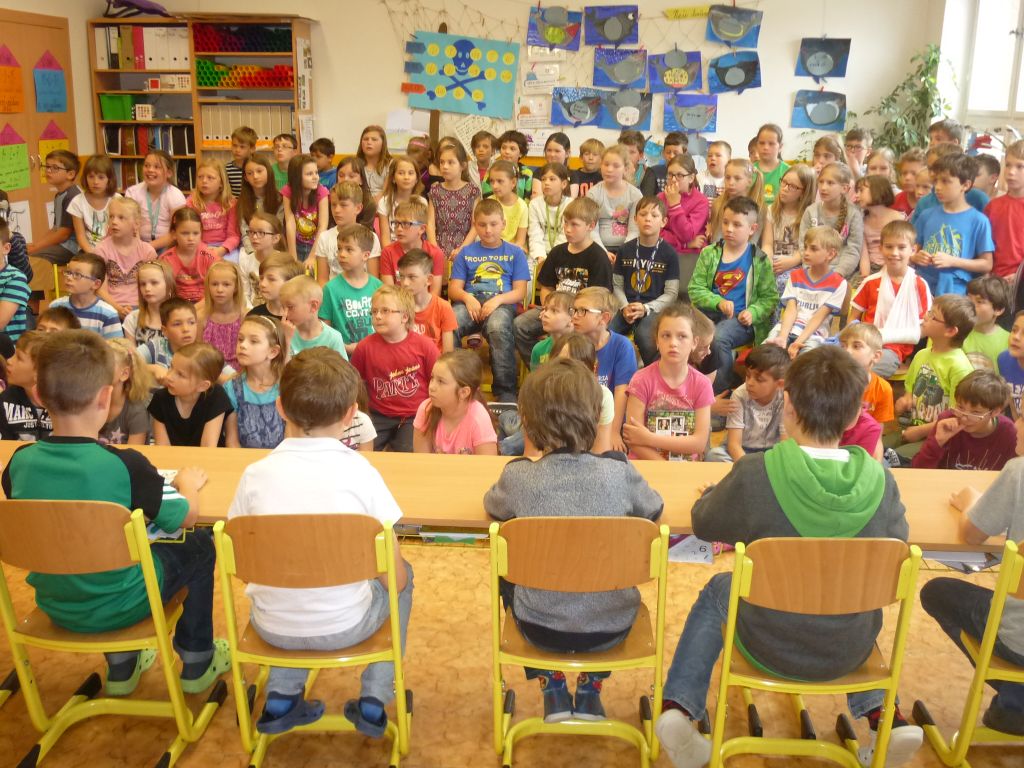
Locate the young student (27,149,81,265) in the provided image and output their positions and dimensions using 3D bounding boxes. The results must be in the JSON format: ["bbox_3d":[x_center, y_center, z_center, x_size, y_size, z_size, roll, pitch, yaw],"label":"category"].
[{"bbox_3d":[-2.733,-0.852,5.765,0.500,1.052,0.380,-7,16,-31],"label":"young student"}]

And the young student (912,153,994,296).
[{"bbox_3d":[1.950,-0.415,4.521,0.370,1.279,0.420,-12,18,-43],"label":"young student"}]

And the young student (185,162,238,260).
[{"bbox_3d":[-1.786,-0.802,5.921,0.400,1.090,0.600,-1,17,-7],"label":"young student"}]

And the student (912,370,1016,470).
[{"bbox_3d":[1.485,0.278,3.308,0.460,0.636,0.520,9,16,31],"label":"student"}]

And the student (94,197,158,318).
[{"bbox_3d":[-1.944,-0.354,4.882,0.400,1.131,0.620,4,16,11],"label":"student"}]

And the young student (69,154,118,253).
[{"bbox_3d":[-2.257,-0.685,5.307,0.380,1.084,0.600,-1,16,-5],"label":"young student"}]

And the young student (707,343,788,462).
[{"bbox_3d":[0.961,0.181,3.887,0.470,0.650,0.500,9,18,29],"label":"young student"}]

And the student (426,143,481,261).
[{"bbox_3d":[-0.334,-0.759,5.449,0.380,1.159,0.520,3,14,8],"label":"student"}]

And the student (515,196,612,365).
[{"bbox_3d":[0.273,-0.359,4.897,0.450,1.130,0.650,5,17,15],"label":"student"}]

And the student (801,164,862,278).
[{"bbox_3d":[1.678,-0.650,5.310,0.400,1.081,0.540,9,16,31],"label":"student"}]

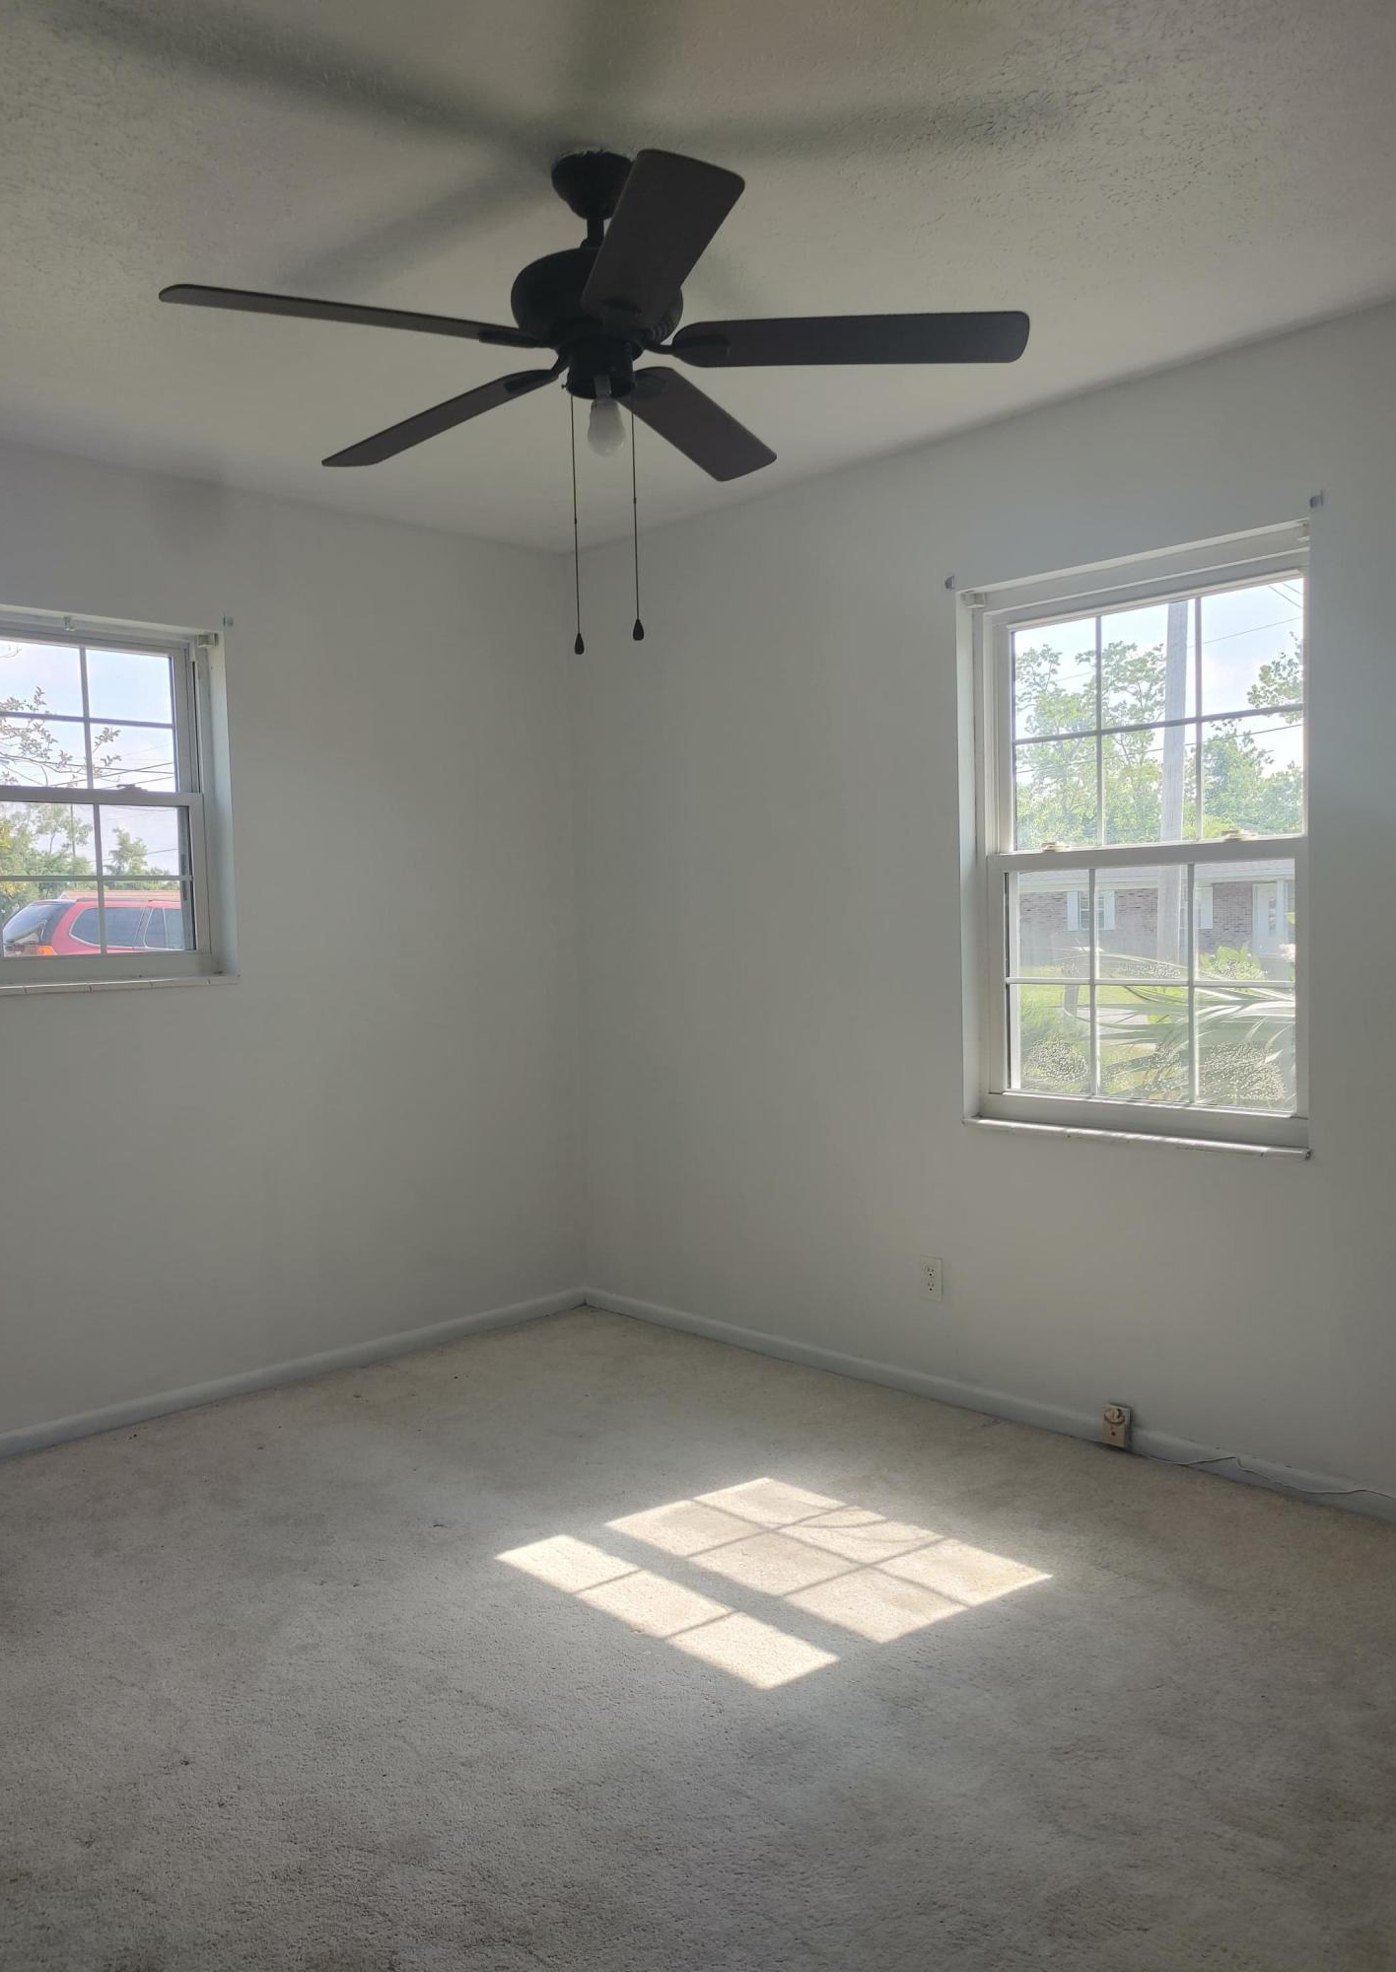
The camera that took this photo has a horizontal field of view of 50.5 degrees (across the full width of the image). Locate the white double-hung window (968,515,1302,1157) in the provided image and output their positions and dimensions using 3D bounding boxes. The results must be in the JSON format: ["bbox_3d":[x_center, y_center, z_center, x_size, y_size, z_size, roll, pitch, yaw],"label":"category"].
[{"bbox_3d":[1.040,-0.319,3.450,0.090,1.315,0.881,-4,3,-43],"label":"white double-hung window"}]

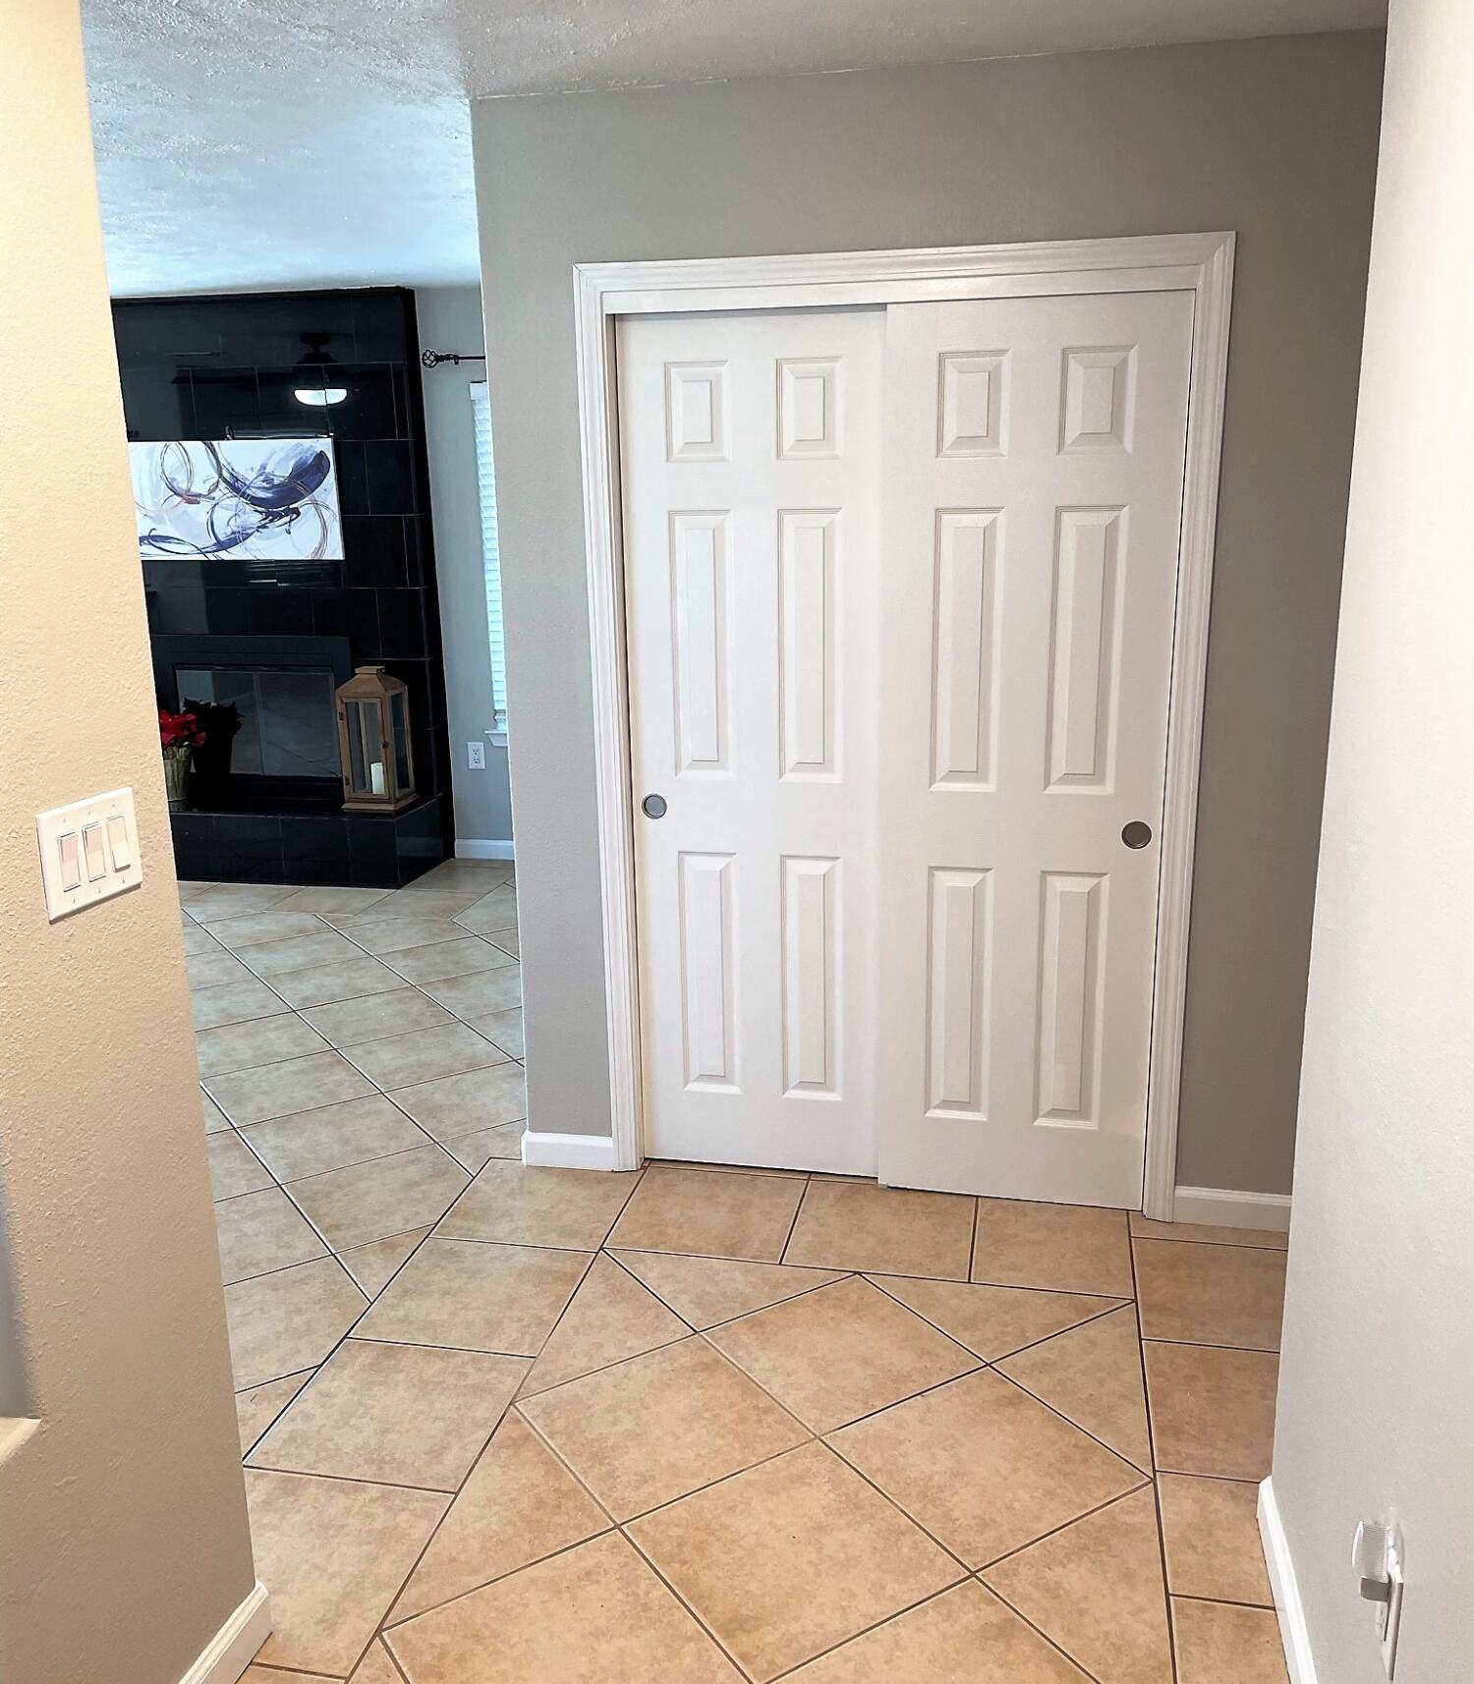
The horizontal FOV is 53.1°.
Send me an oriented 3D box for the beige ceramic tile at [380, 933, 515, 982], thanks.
[{"bbox_3d":[-1.041,0.427,5.313,0.400,0.012,0.400,-10,16,-32],"label":"beige ceramic tile"}]

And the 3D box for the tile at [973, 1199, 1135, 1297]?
[{"bbox_3d":[0.702,0.901,3.282,0.337,0.012,0.400,2,14,13],"label":"tile"}]

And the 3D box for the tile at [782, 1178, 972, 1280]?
[{"bbox_3d":[0.338,0.891,3.391,0.404,0.011,0.404,2,14,12],"label":"tile"}]

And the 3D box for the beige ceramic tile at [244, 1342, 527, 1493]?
[{"bbox_3d":[-0.628,1.054,2.729,0.393,0.012,0.400,2,14,13],"label":"beige ceramic tile"}]

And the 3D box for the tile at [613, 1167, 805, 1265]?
[{"bbox_3d":[-0.063,0.867,3.427,0.398,0.010,0.398,2,14,12],"label":"tile"}]

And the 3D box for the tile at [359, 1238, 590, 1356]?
[{"bbox_3d":[-0.542,0.953,3.102,0.394,0.010,0.398,2,14,12],"label":"tile"}]

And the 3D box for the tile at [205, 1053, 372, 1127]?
[{"bbox_3d":[-1.271,0.698,4.186,0.398,0.010,0.398,-10,16,-32],"label":"tile"}]

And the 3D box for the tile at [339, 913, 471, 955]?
[{"bbox_3d":[-1.269,0.357,5.657,0.404,0.011,0.404,-9,16,-32],"label":"tile"}]

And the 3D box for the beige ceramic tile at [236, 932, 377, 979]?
[{"bbox_3d":[-1.601,0.407,5.396,0.398,0.010,0.398,-10,16,-32],"label":"beige ceramic tile"}]

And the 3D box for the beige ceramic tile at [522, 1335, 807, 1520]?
[{"bbox_3d":[-0.134,1.052,2.671,0.398,0.010,0.398,-10,16,-32],"label":"beige ceramic tile"}]

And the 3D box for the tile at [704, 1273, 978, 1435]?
[{"bbox_3d":[0.205,1.001,2.901,0.400,0.012,0.400,-10,16,-32],"label":"tile"}]

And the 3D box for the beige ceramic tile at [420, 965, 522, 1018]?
[{"bbox_3d":[-0.821,0.507,4.977,0.400,0.012,0.400,-10,16,-32],"label":"beige ceramic tile"}]

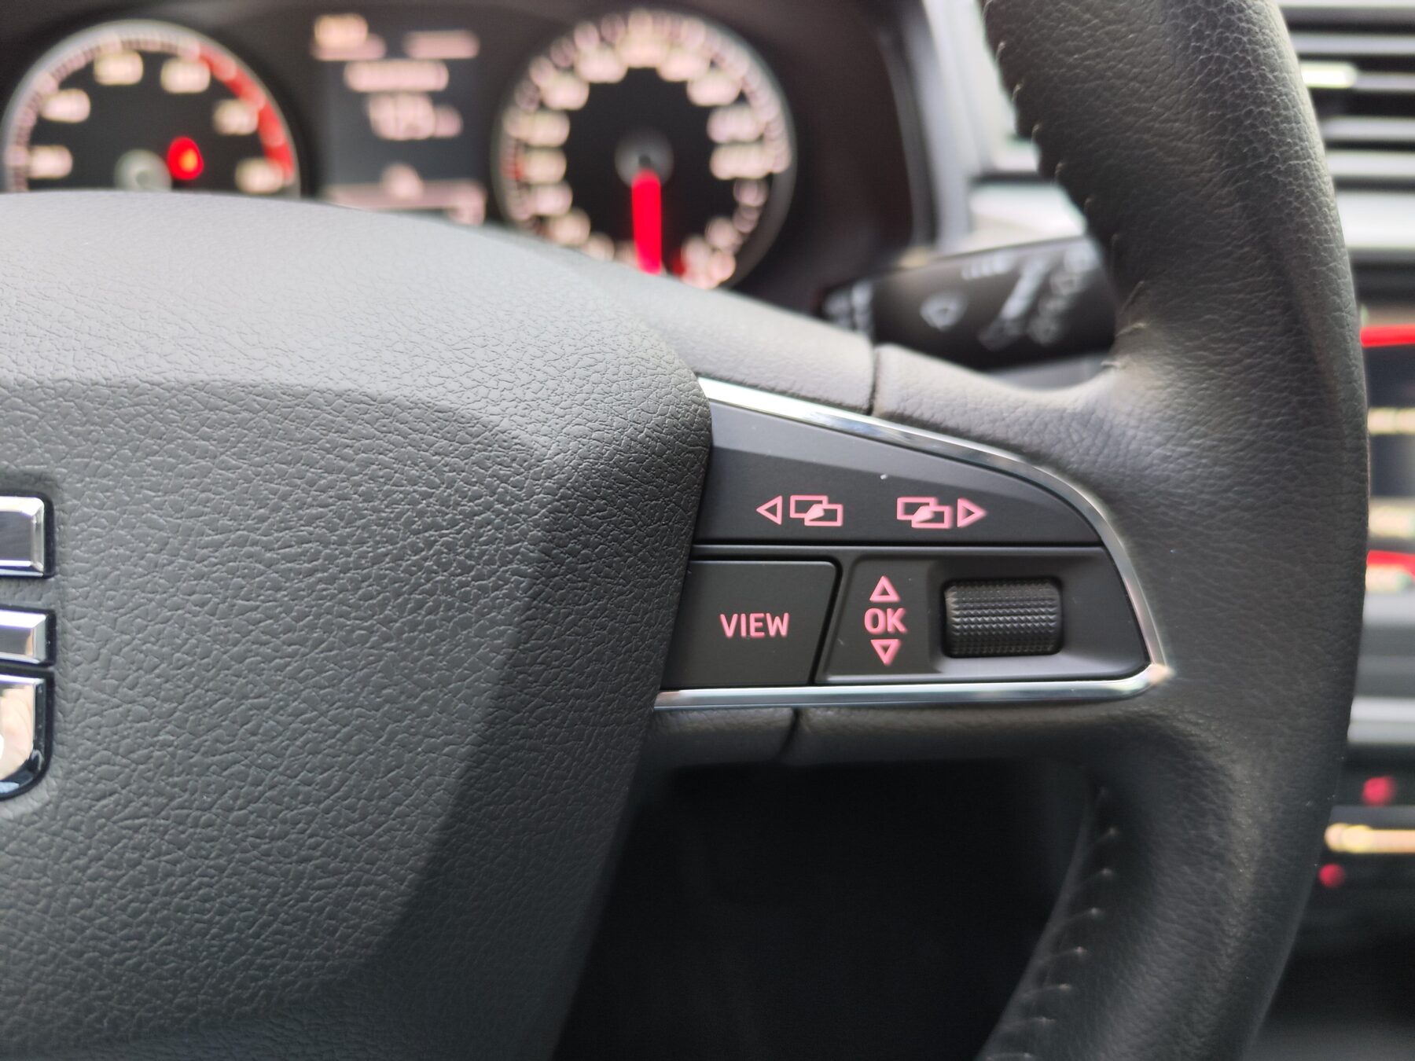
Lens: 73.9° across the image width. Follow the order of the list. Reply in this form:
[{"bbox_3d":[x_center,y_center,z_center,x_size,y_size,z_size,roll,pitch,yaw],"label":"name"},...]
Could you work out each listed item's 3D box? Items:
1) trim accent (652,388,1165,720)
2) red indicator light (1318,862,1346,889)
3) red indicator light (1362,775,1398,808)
[{"bbox_3d":[0.029,0.002,0.135,0.073,0.046,0.016,0,2,-3],"label":"trim accent"},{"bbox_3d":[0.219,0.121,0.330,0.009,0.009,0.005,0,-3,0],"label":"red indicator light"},{"bbox_3d":[0.236,0.092,0.330,0.010,0.010,0.005,0,-3,0],"label":"red indicator light"}]

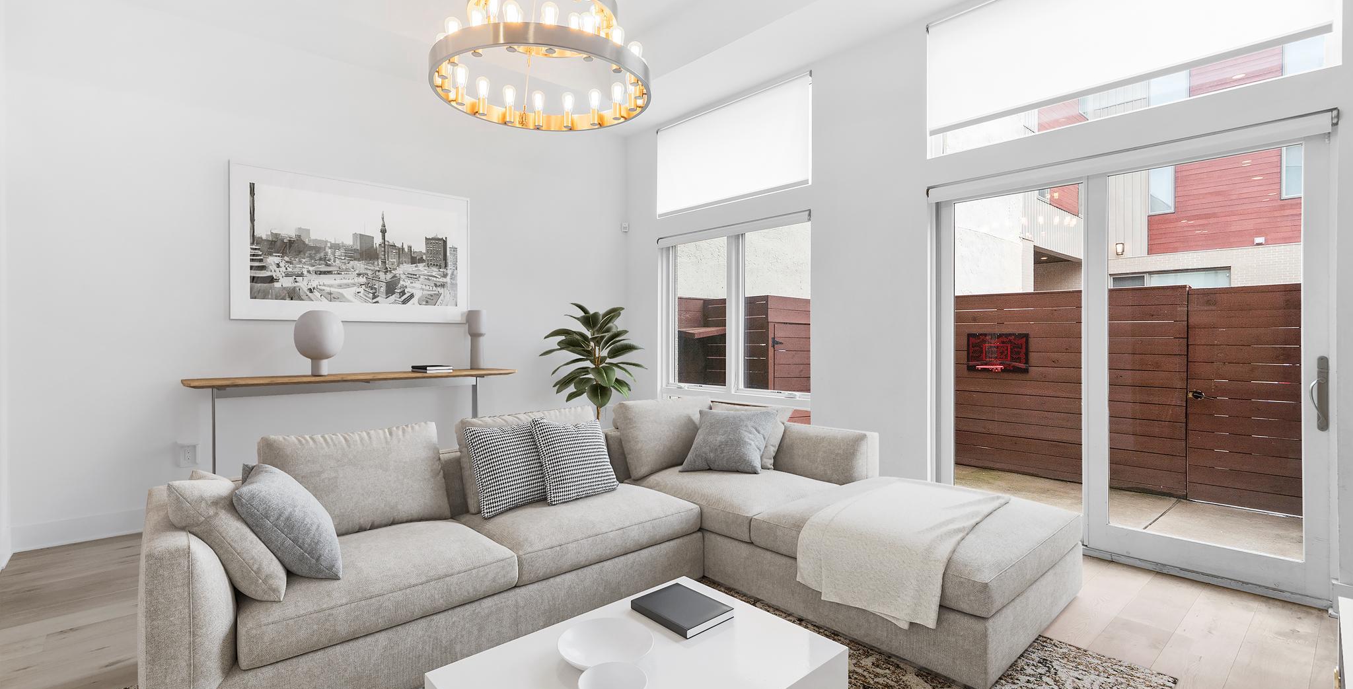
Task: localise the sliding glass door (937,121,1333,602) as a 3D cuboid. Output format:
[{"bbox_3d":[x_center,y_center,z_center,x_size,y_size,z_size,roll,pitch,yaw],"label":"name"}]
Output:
[{"bbox_3d":[2.335,0.073,3.328,0.120,2.155,1.764,0,0,-42],"label":"sliding glass door"}]

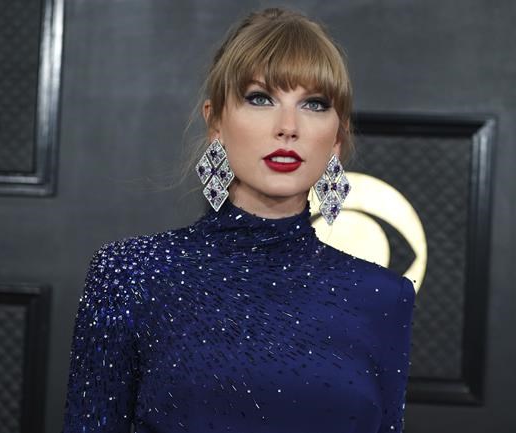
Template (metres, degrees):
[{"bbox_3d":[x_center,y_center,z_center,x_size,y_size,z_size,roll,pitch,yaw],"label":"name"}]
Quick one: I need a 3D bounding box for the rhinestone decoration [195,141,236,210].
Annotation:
[{"bbox_3d":[-0.051,-0.050,2.170,0.048,0.087,0.013,1,0,6],"label":"rhinestone decoration"}]

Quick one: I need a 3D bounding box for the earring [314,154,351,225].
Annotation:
[{"bbox_3d":[0.091,-0.033,2.200,0.047,0.087,0.013,3,0,-16],"label":"earring"}]

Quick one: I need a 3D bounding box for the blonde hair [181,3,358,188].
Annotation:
[{"bbox_3d":[0.012,-0.143,2.200,0.195,0.217,0.225,3,0,-12],"label":"blonde hair"}]

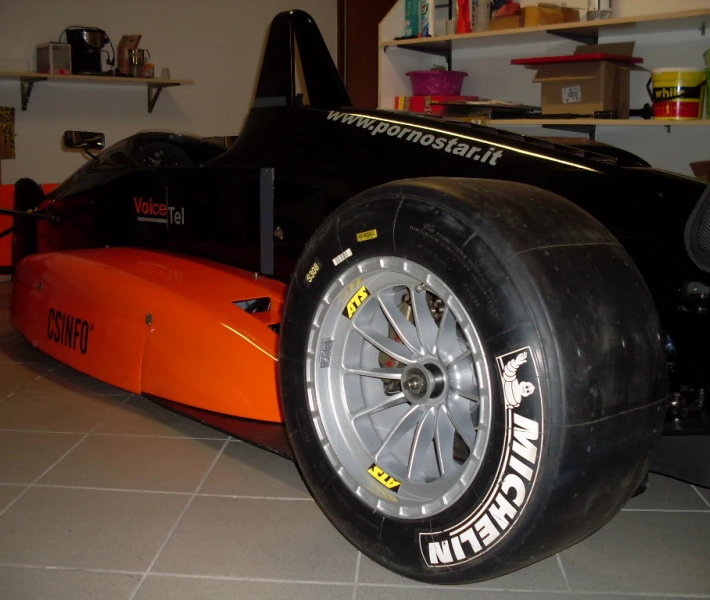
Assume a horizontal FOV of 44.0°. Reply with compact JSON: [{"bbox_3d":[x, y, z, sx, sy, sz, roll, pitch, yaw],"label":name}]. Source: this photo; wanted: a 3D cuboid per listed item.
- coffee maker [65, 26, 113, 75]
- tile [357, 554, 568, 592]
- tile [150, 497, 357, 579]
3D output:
[{"bbox_3d":[-1.363,-1.247,4.460,0.170,0.235,0.200,-8,13,-41],"label":"coffee maker"},{"bbox_3d":[0.161,0.385,1.386,0.300,0.010,0.300,1,10,3],"label":"tile"},{"bbox_3d":[-0.139,0.377,1.402,0.300,0.010,0.300,1,10,3],"label":"tile"}]

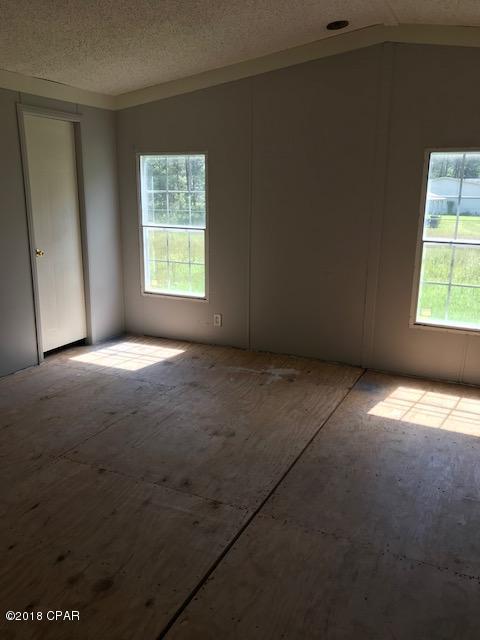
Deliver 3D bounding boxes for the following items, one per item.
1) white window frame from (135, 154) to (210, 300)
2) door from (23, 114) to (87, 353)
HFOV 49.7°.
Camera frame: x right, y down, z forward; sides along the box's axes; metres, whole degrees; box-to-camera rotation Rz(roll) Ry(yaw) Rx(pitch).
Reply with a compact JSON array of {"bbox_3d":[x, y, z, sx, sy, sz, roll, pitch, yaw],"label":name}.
[{"bbox_3d":[-0.644,-0.906,5.128,0.790,1.410,0.090,7,15,25],"label":"white window frame"},{"bbox_3d":[-1.672,-0.744,4.678,0.045,2.020,0.630,7,15,25],"label":"door"}]

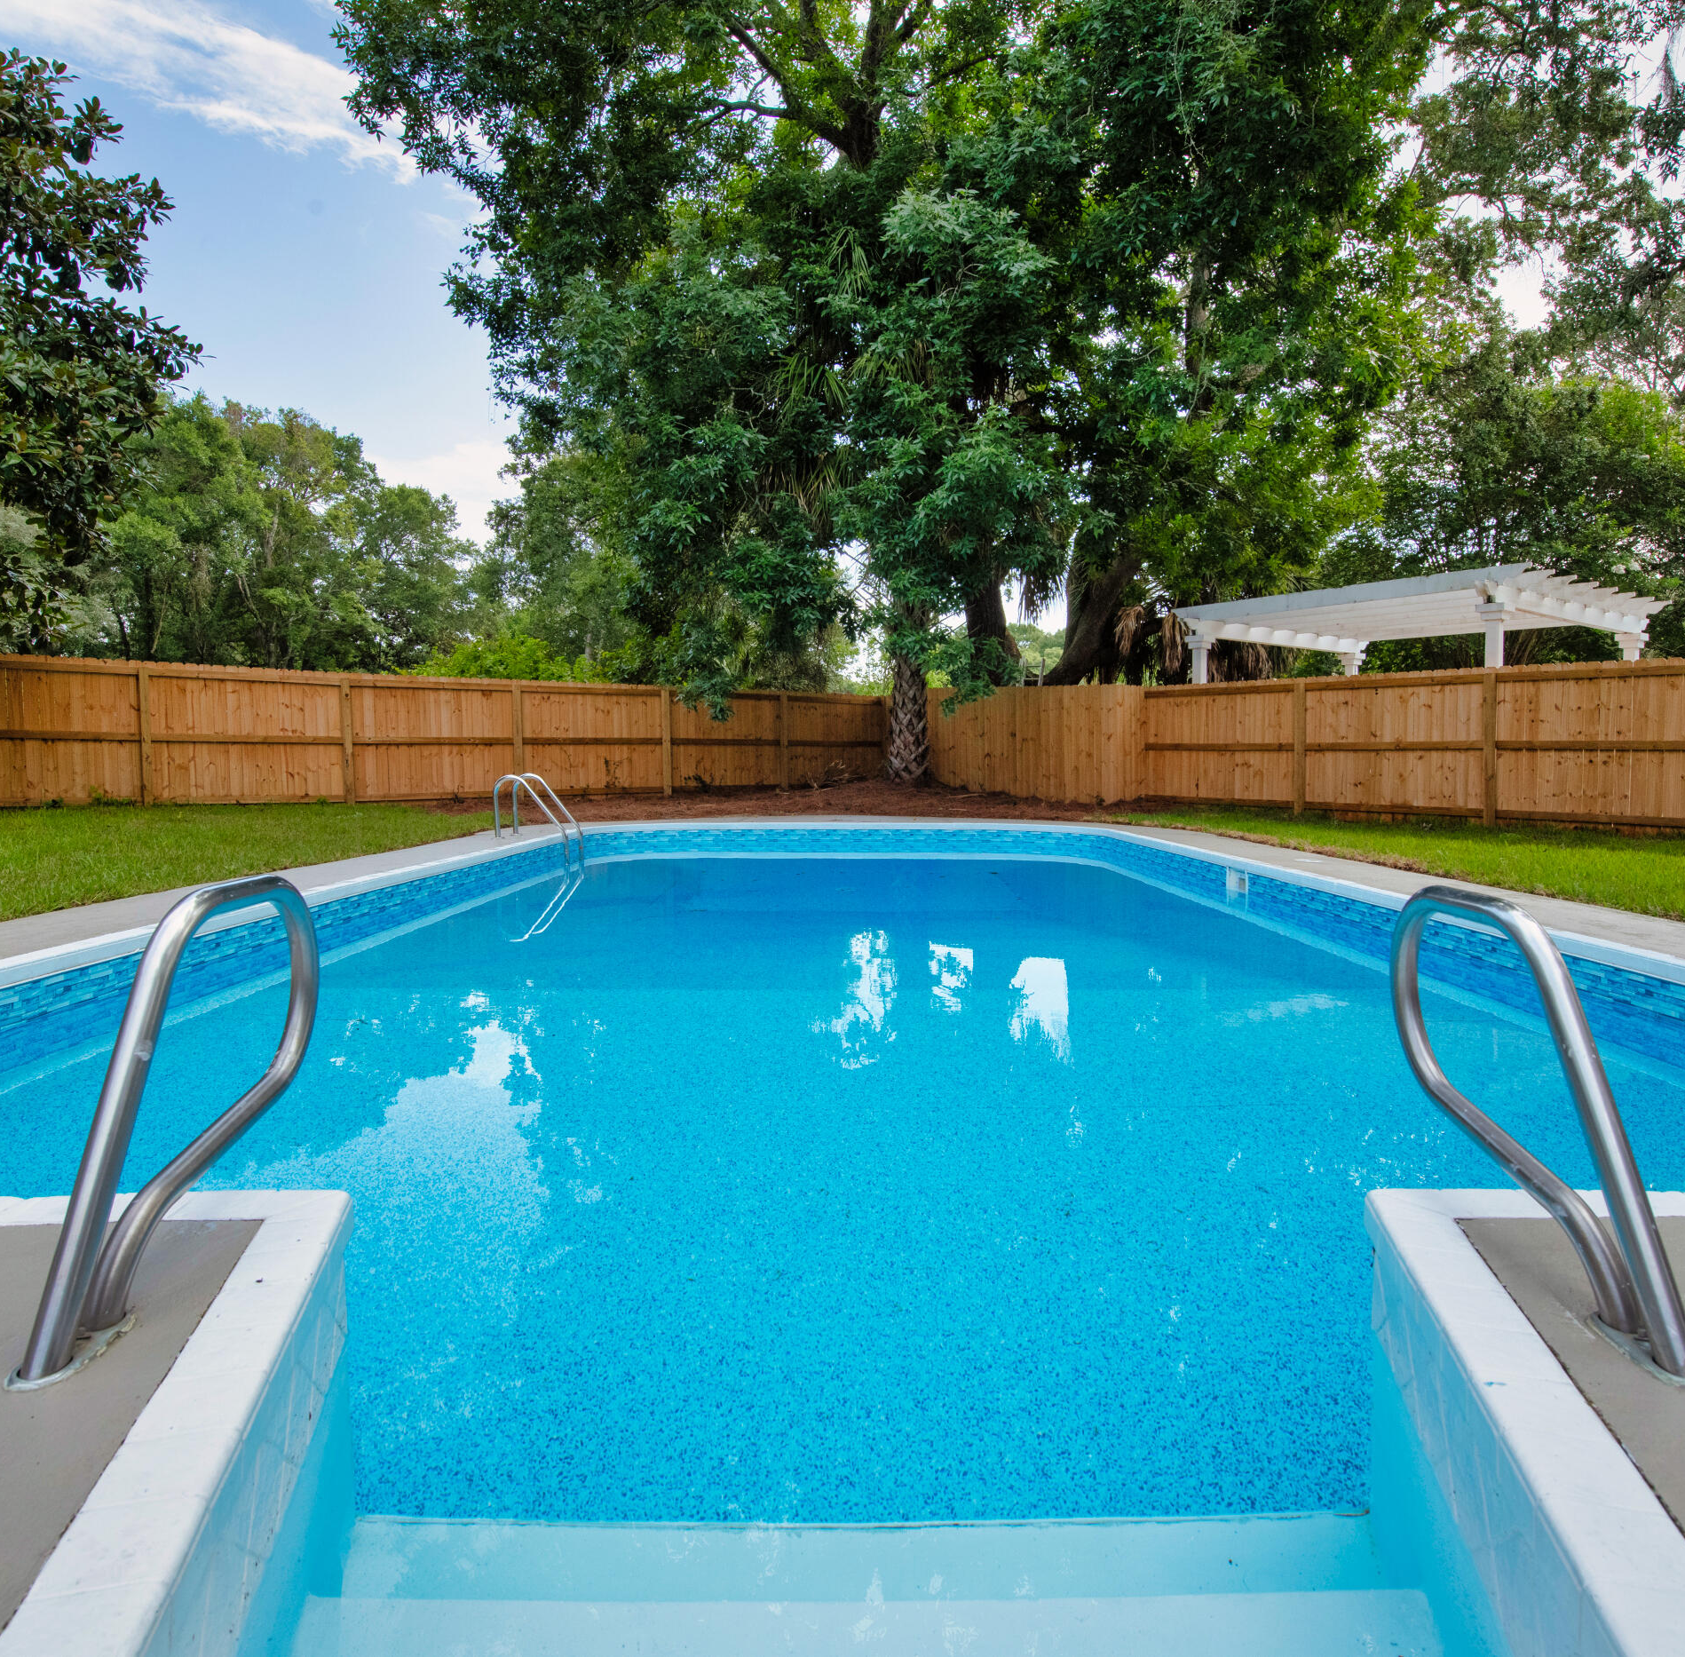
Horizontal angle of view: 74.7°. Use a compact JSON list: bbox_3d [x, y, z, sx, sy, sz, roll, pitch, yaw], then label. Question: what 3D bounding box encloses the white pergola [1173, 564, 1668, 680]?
[{"bbox_3d":[8.814,-1.860,17.188,5.509,3.150,5.261,-2,4,-36],"label":"white pergola"}]

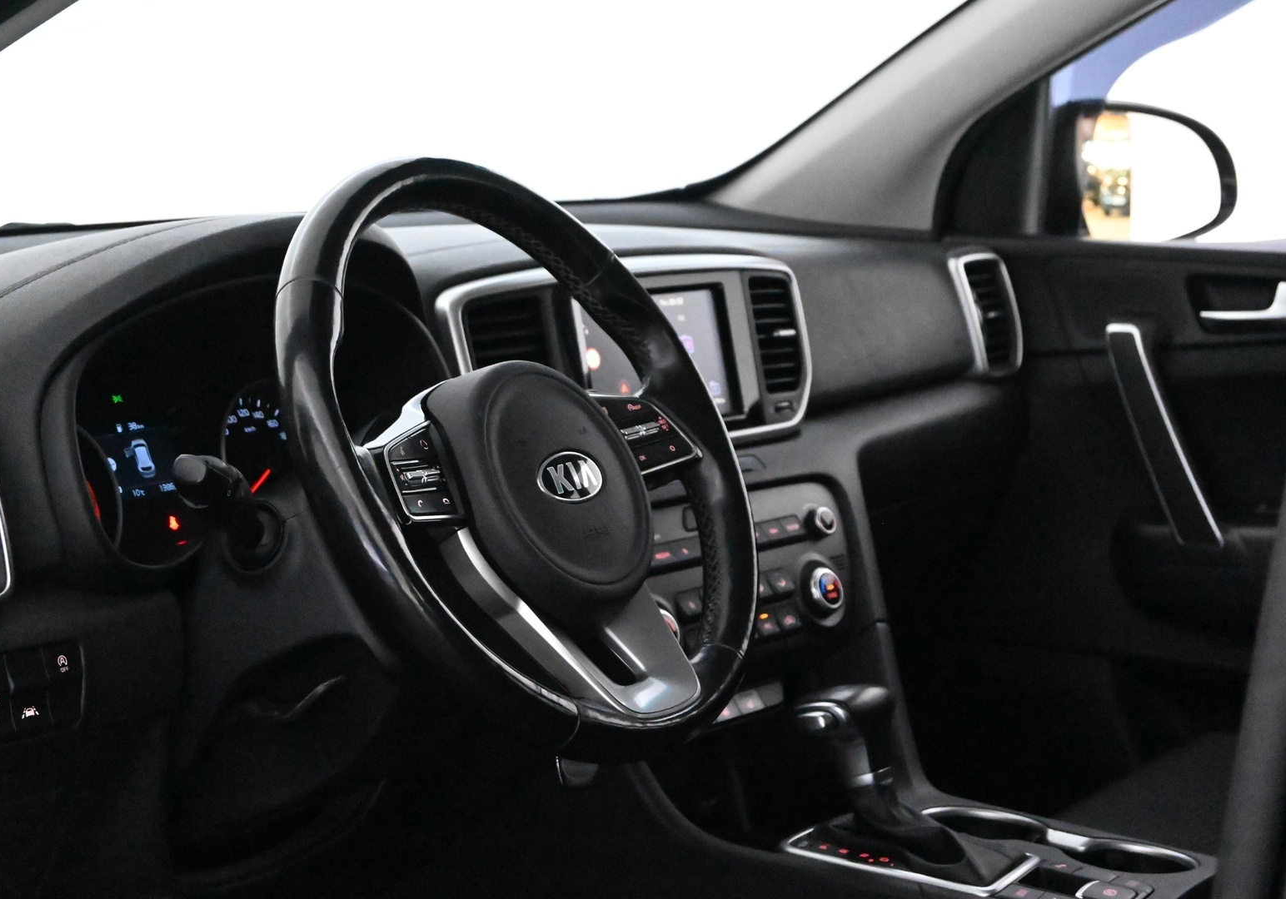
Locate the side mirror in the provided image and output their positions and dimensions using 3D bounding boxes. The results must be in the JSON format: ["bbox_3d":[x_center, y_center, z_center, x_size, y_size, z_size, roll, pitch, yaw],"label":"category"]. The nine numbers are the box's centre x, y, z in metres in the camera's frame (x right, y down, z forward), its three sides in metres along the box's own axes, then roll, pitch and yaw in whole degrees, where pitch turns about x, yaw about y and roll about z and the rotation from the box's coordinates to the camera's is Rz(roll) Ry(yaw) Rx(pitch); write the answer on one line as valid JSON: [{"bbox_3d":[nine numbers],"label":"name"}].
[{"bbox_3d":[0.490,-0.278,2.608,0.230,0.165,0.120,-5,9,-33],"label":"side mirror"}]

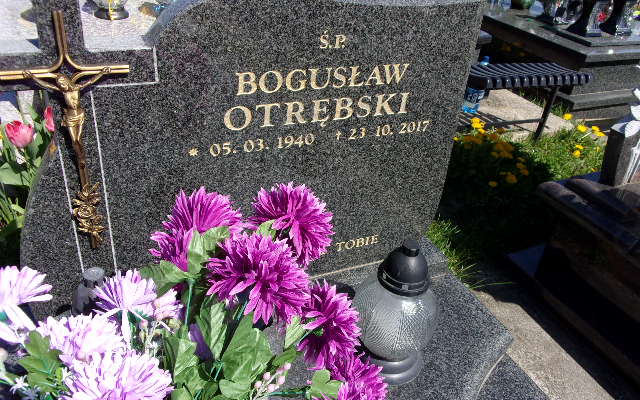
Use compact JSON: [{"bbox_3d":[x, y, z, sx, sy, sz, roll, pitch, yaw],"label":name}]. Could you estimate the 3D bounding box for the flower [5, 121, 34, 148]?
[{"bbox_3d":[-0.708,-0.154,1.220,0.062,0.060,0.060,-9,34,-22],"label":"flower"}]

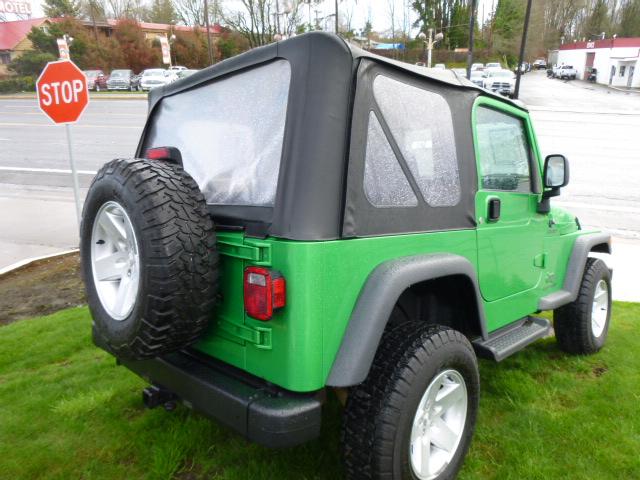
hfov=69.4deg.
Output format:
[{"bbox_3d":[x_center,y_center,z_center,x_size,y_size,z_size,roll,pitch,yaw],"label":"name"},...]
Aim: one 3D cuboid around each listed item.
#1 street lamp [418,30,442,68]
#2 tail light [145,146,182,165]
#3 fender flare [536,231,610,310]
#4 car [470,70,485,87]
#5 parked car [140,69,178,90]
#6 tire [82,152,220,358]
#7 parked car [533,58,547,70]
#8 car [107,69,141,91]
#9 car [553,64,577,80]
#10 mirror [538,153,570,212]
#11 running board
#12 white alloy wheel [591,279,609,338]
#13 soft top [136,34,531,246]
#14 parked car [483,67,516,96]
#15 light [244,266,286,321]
[{"bbox_3d":[7.059,-11.273,29.739,1.420,4.200,0.500,3,21,11],"label":"street lamp"},{"bbox_3d":[-0.614,-0.324,1.816,0.203,0.086,0.081,6,7,44],"label":"tail light"},{"bbox_3d":[1.792,0.156,3.234,0.150,0.435,1.490,3,7,44],"label":"fender flare"},{"bbox_3d":[12.701,-13.275,39.170,1.850,1.650,4.800,5,21,12],"label":"car"},{"bbox_3d":[-14.943,-15.016,42.830,1.850,1.650,4.800,-3,21,-7],"label":"parked car"},{"bbox_3d":[-0.682,0.072,1.791,0.771,0.771,0.244,6,7,44],"label":"tire"},{"bbox_3d":[35.099,-28.065,74.000,1.820,1.680,4.600,7,22,20],"label":"parked car"},{"bbox_3d":[-18.373,-15.187,43.217,1.850,1.700,4.700,-4,21,-11],"label":"car"},{"bbox_3d":[31.267,-21.408,59.000,1.900,1.800,5.000,7,22,20],"label":"car"},{"bbox_3d":[1.319,-0.319,2.618,0.152,0.299,0.112,6,7,44],"label":"mirror"},{"bbox_3d":[1.026,0.500,2.441,0.142,0.076,0.721,6,7,44],"label":"running board"},{"bbox_3d":[2.046,0.521,3.556,0.200,0.430,0.430,3,7,44],"label":"white alloy wheel"},{"bbox_3d":[0.041,-0.434,2.500,1.520,0.700,1.800,3,7,44],"label":"soft top"},{"bbox_3d":[13.269,-11.787,34.500,2.030,1.920,5.800,5,21,16],"label":"parked car"},{"bbox_3d":[-0.176,0.164,1.488,0.142,0.160,0.081,6,7,44],"label":"light"}]

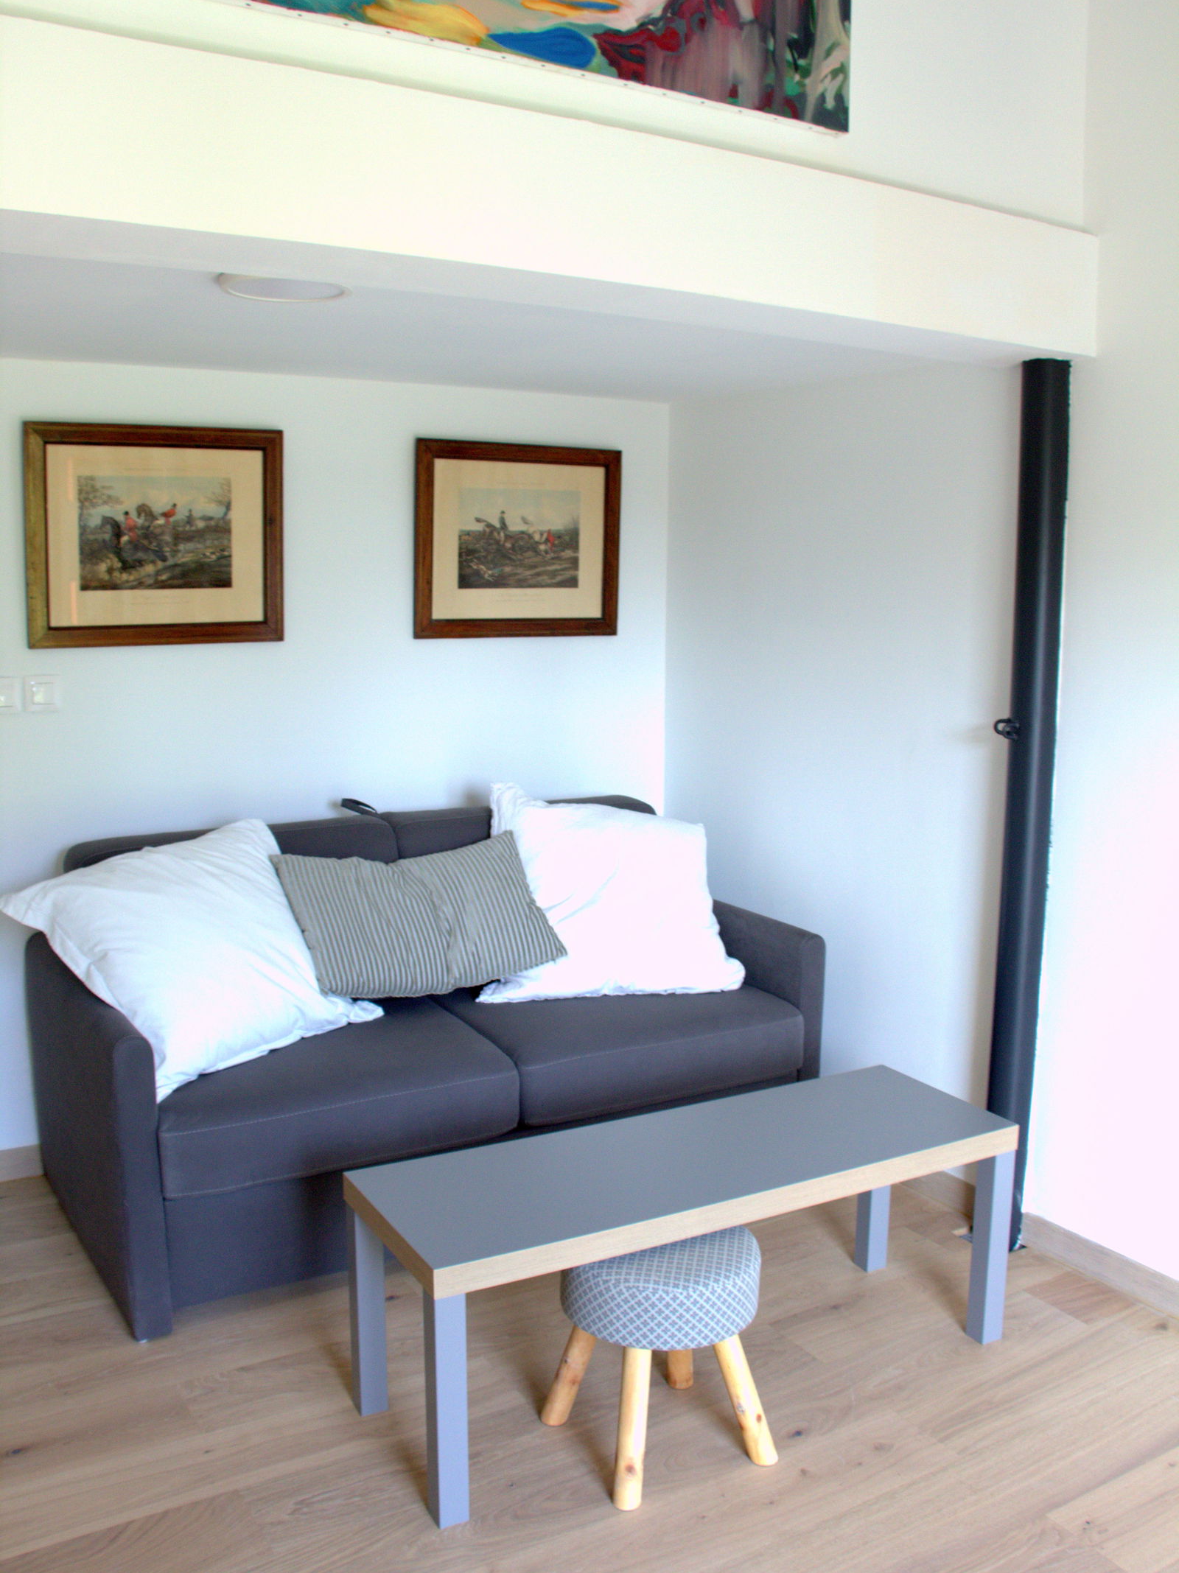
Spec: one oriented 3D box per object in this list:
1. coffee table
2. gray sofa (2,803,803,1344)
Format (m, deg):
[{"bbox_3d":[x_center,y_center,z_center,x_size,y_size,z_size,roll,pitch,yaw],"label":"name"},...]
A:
[{"bbox_3d":[0.197,0.888,2.651,1.219,0.450,0.407,-4,9,-29],"label":"coffee table"},{"bbox_3d":[-0.388,0.549,3.529,1.740,0.876,0.907,-4,9,-31],"label":"gray sofa"}]

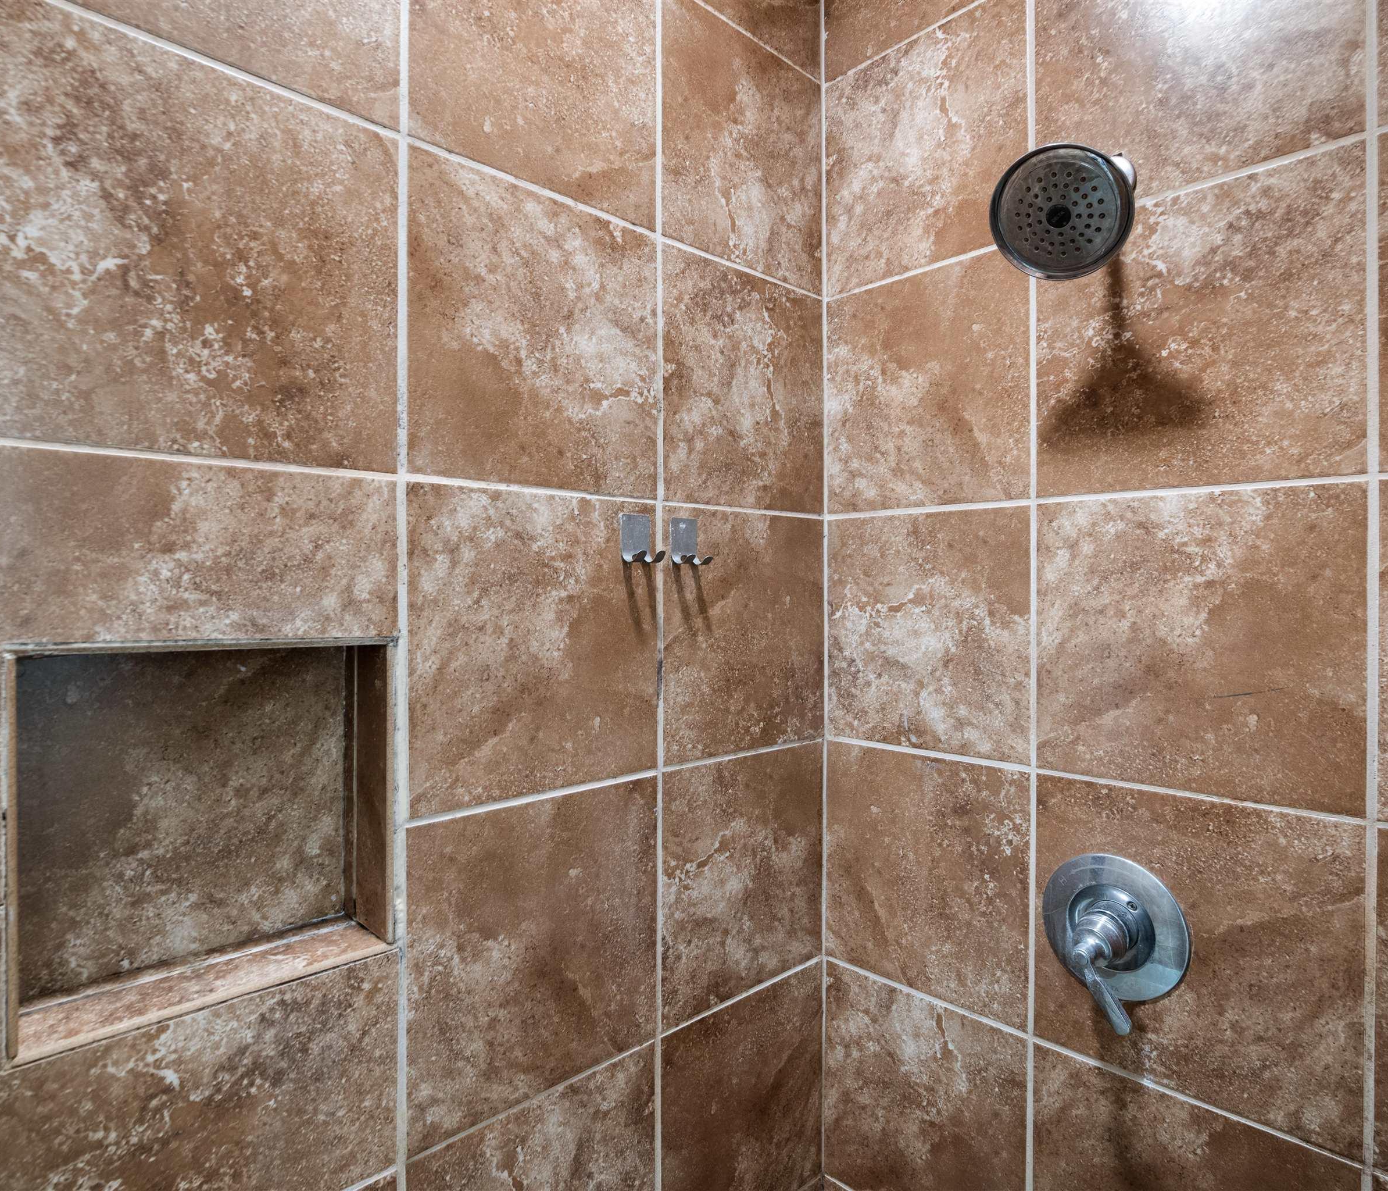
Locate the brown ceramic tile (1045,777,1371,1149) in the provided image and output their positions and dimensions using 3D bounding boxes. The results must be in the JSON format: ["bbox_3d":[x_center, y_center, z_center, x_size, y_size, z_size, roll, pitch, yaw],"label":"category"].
[{"bbox_3d":[0.538,0.383,0.877,0.313,0.323,0.010,0,0,44],"label":"brown ceramic tile"}]

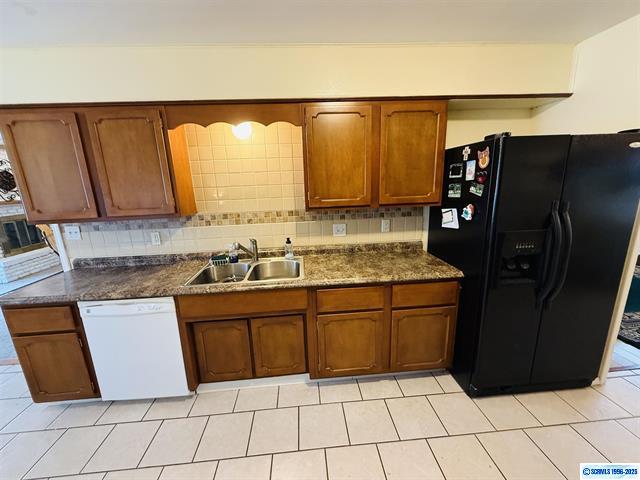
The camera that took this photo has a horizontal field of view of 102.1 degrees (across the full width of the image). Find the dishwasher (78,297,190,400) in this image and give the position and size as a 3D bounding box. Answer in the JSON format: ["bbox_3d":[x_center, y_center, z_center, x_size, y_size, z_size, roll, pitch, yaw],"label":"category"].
[{"bbox_3d":[-1.284,0.748,2.106,0.605,0.848,0.600,-3,12,-4],"label":"dishwasher"}]

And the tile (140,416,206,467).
[{"bbox_3d":[-0.894,1.251,1.619,0.305,0.012,0.309,-3,13,-4],"label":"tile"}]

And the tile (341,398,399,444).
[{"bbox_3d":[0.329,1.209,1.726,0.308,0.010,0.311,-3,12,-4],"label":"tile"}]

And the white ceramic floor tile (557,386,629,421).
[{"bbox_3d":[1.844,1.114,1.798,0.305,0.012,0.309,-3,13,-4],"label":"white ceramic floor tile"}]

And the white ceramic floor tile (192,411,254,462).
[{"bbox_3d":[-0.590,1.236,1.639,0.305,0.012,0.309,-3,13,-4],"label":"white ceramic floor tile"}]

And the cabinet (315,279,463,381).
[{"bbox_3d":[0.443,0.593,2.170,1.066,0.737,0.625,-3,13,-4],"label":"cabinet"}]

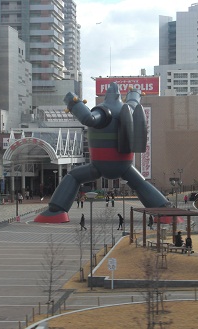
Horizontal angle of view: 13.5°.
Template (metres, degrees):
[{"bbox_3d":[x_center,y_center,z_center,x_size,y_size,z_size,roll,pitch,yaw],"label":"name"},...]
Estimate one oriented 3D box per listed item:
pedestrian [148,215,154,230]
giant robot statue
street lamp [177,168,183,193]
[{"bbox_3d":[5.152,5.629,82.077,0.600,1.600,0.500,0,1,0],"label":"pedestrian"},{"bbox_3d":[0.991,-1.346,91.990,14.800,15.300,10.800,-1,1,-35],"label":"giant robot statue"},{"bbox_3d":[14.302,2.988,147.049,0.900,4.350,0.500,0,1,0],"label":"street lamp"}]

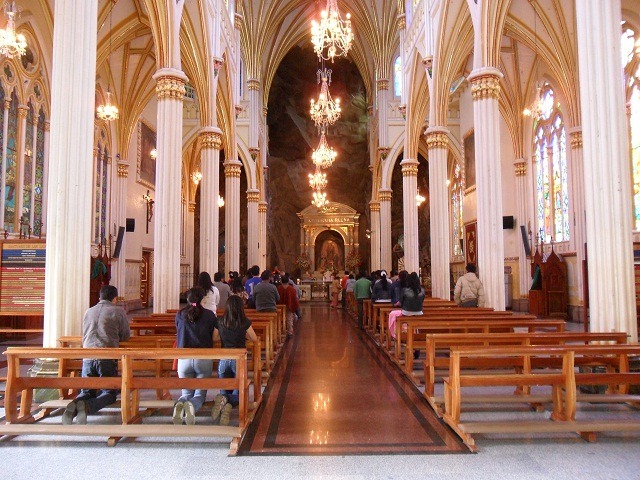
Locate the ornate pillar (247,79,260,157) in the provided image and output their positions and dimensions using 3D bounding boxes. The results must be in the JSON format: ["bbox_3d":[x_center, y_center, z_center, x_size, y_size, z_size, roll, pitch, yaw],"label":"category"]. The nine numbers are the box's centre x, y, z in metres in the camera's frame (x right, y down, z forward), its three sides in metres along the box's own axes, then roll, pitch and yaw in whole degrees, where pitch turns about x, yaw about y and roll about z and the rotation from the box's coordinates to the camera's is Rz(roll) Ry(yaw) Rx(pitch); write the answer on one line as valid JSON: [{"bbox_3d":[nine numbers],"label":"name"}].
[{"bbox_3d":[-3.573,-6.666,27.228,0.578,4.393,0.669,0,-4,-1],"label":"ornate pillar"}]

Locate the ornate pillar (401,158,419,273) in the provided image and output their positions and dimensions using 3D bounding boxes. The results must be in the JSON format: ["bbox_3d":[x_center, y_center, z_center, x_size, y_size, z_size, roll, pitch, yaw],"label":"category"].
[{"bbox_3d":[3.540,-0.153,19.269,0.740,5.948,0.740,0,-4,-1],"label":"ornate pillar"}]

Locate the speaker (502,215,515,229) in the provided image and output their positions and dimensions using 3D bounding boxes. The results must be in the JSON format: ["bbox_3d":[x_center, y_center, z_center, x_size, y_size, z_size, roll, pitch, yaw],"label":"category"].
[{"bbox_3d":[7.630,-0.695,20.173,0.400,0.530,0.360,-2,-4,23],"label":"speaker"}]

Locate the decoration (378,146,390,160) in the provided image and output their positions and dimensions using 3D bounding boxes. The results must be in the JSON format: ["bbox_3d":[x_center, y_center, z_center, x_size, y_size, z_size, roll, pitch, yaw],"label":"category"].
[{"bbox_3d":[3.513,-4.712,27.191,0.532,0.751,0.608,0,-4,-1],"label":"decoration"}]

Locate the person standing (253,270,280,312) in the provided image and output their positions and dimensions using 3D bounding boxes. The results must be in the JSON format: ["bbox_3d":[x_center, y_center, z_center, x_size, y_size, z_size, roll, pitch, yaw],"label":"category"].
[{"bbox_3d":[-1.010,1.376,9.415,0.524,1.598,0.319,0,-4,-1],"label":"person standing"}]

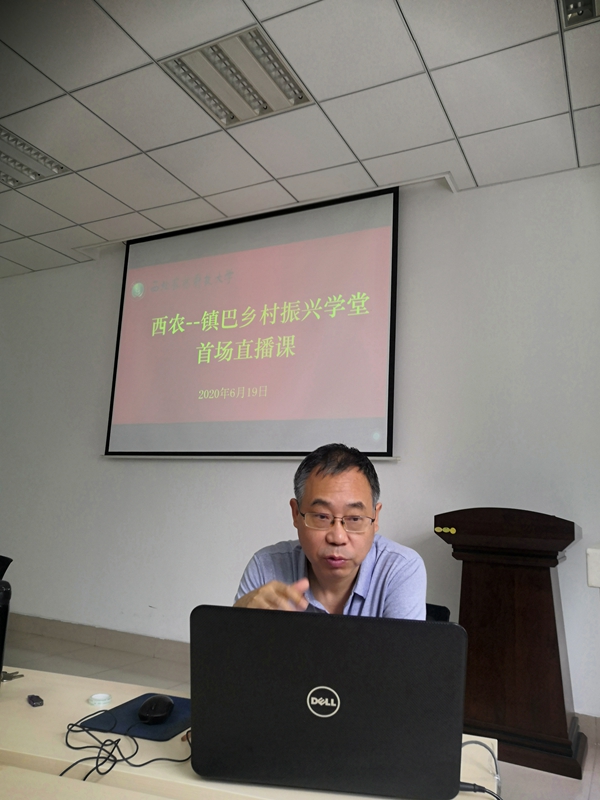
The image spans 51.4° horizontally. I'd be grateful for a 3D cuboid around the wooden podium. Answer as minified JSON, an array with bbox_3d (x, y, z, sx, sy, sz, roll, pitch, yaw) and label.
[{"bbox_3d":[1.086,1.161,3.222,0.677,1.170,0.463,-2,-12,28],"label":"wooden podium"}]

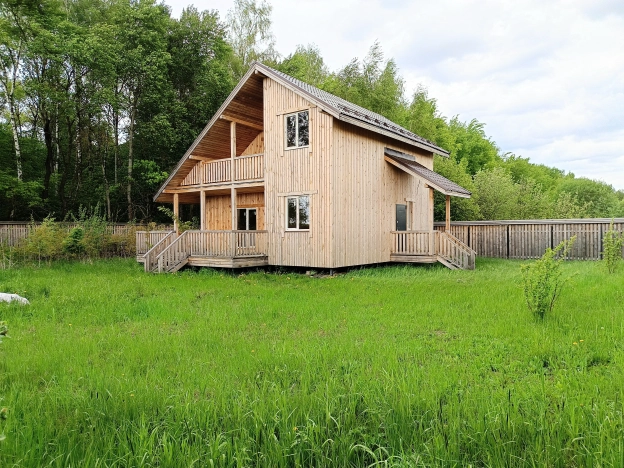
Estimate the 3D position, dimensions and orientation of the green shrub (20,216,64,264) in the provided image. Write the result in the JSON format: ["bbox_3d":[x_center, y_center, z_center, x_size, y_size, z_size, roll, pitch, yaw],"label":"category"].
[{"bbox_3d":[-12.460,0.324,20.000,2.034,2.265,1.800,0,0,0],"label":"green shrub"}]

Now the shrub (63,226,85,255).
[{"bbox_3d":[-12.680,0.425,23.000,1.170,1.648,1.150,0,0,0],"label":"shrub"}]

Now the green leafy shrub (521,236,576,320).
[{"bbox_3d":[3.991,0.759,7.300,0.945,1.434,0.900,0,0,0],"label":"green leafy shrub"}]

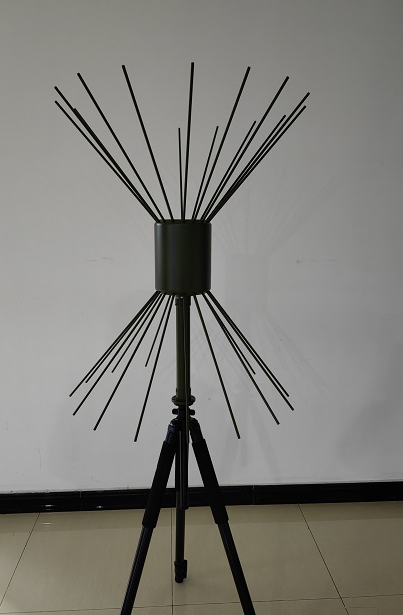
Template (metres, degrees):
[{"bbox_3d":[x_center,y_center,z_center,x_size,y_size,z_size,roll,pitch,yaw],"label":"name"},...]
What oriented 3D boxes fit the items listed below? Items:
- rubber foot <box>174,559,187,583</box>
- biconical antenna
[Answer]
[{"bbox_3d":[-0.079,0.985,1.772,0.047,0.075,0.045,0,10,-4],"label":"rubber foot"},{"bbox_3d":[-0.047,-0.128,1.298,0.640,0.804,0.640,0,10,-4],"label":"biconical antenna"}]

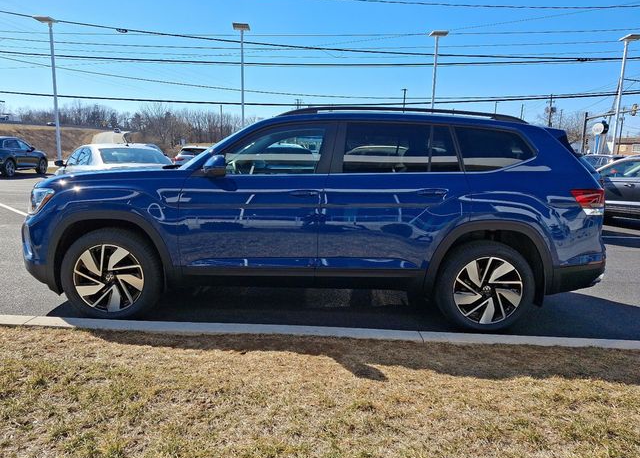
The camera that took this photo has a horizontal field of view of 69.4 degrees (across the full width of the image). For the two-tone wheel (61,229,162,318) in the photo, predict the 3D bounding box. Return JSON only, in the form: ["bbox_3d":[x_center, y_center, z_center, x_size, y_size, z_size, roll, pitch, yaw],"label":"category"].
[{"bbox_3d":[-1.646,0.370,3.712,0.765,0.765,0.260,2,9,-1],"label":"two-tone wheel"}]

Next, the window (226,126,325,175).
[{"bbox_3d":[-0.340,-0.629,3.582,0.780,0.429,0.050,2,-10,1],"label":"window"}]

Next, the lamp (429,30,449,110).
[{"bbox_3d":[5.923,-6.224,23.877,0.700,7.480,1.050,1,10,0],"label":"lamp"}]

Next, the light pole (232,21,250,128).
[{"bbox_3d":[-4.054,-6.506,23.869,0.700,7.570,1.050,1,10,0],"label":"light pole"}]

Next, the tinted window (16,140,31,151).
[{"bbox_3d":[-13.086,-3.685,20.400,0.060,0.470,1.000,-22,11,-3],"label":"tinted window"}]

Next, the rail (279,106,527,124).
[{"bbox_3d":[0.687,-0.925,3.789,2.070,0.110,0.070,2,9,-1],"label":"rail"}]

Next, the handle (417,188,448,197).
[{"bbox_3d":[0.855,-0.273,3.498,0.240,0.050,0.055,2,9,-1],"label":"handle"}]

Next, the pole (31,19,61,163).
[{"bbox_3d":[-13.858,-6.774,23.864,0.700,7.640,1.050,1,10,0],"label":"pole"}]

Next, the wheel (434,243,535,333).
[{"bbox_3d":[1.331,0.468,3.763,0.765,0.765,0.260,2,9,-1],"label":"wheel"}]

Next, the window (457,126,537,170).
[{"bbox_3d":[1.367,-0.608,3.606,0.620,0.363,0.070,1,-13,-5],"label":"window"}]

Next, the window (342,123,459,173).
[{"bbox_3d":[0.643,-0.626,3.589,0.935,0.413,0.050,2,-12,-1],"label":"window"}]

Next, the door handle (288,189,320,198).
[{"bbox_3d":[-0.120,-0.266,3.488,0.240,0.050,0.055,2,9,-1],"label":"door handle"}]

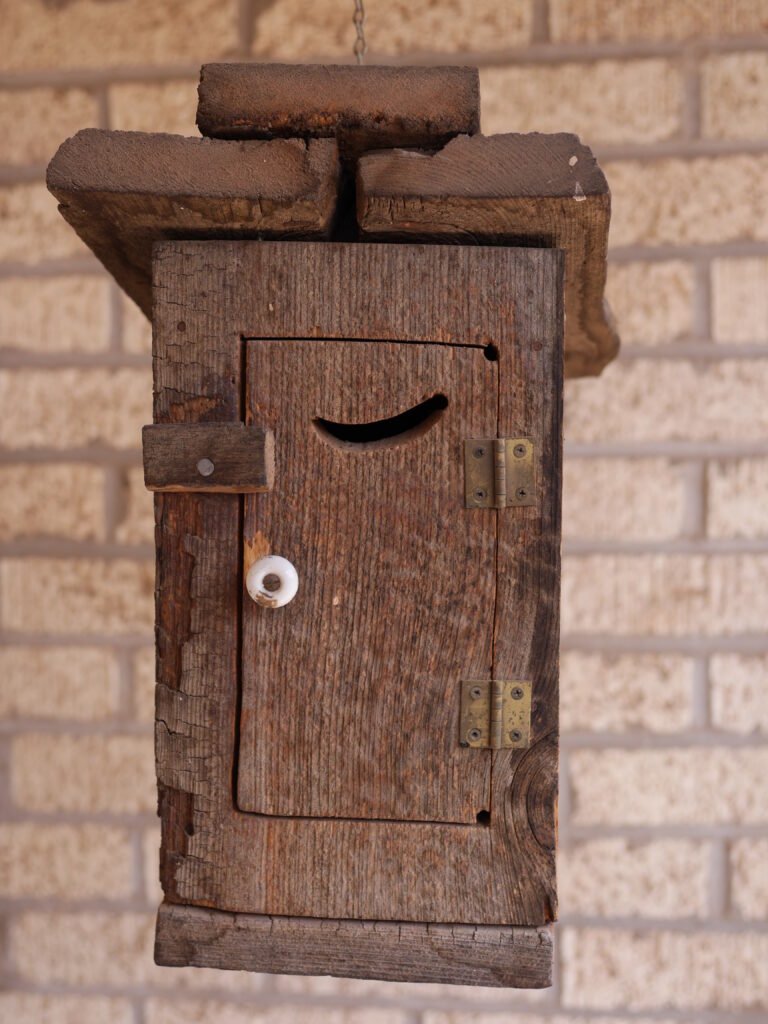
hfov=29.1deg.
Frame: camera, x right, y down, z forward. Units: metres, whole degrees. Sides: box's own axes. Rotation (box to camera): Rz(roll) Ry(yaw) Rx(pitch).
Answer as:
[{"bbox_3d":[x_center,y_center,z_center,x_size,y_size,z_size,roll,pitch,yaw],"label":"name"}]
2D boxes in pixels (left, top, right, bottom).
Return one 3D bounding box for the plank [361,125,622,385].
[{"bbox_3d":[0.049,-0.099,0.617,0.090,0.022,0.219,0,-11,7],"label":"plank"}]

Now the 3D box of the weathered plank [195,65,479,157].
[{"bbox_3d":[-0.005,-0.123,0.618,0.098,0.024,0.215,2,-11,6],"label":"weathered plank"}]

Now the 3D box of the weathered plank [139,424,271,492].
[{"bbox_3d":[-0.065,-0.020,0.550,0.045,0.025,0.016,1,8,6],"label":"weathered plank"}]

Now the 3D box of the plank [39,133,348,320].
[{"bbox_3d":[-0.055,-0.101,0.622,0.102,0.022,0.218,3,-11,6],"label":"plank"}]

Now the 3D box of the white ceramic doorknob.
[{"bbox_3d":[-0.042,0.026,0.554,0.020,0.020,0.016,1,8,6],"label":"white ceramic doorknob"}]

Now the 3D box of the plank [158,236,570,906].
[{"bbox_3d":[-0.009,0.028,0.570,0.152,0.257,0.022,1,8,6],"label":"plank"}]

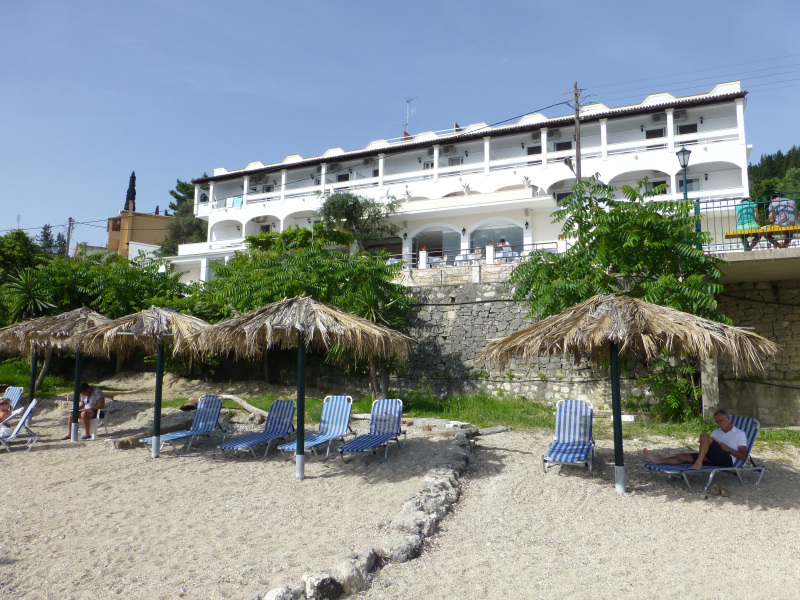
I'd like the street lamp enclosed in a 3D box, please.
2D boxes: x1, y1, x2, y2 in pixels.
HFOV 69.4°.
[{"bbox_3d":[6.461,-2.310,13.078,0.380,2.400,0.380,-2,-6,24],"label":"street lamp"}]

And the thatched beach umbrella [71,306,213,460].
[{"bbox_3d":[-3.873,1.259,8.971,2.450,2.324,2.450,0,-5,0],"label":"thatched beach umbrella"}]

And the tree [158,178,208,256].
[{"bbox_3d":[-18.062,-6.613,48.846,5.000,7.500,5.000,0,-5,0],"label":"tree"}]

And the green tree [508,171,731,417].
[{"bbox_3d":[4.446,-0.080,11.761,4.455,4.990,3.600,0,-5,0],"label":"green tree"}]

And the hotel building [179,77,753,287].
[{"bbox_3d":[1.755,-5.228,39.531,38.064,9.900,11.700,-2,-6,24],"label":"hotel building"}]

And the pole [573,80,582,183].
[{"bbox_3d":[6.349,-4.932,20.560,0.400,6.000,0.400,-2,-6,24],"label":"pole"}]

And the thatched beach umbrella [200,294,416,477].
[{"bbox_3d":[-1.241,1.098,7.429,2.750,2.349,2.750,0,-5,0],"label":"thatched beach umbrella"}]

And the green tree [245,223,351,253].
[{"bbox_3d":[-5.761,-3.372,32.466,6.000,2.000,3.000,-2,-6,24],"label":"green tree"}]

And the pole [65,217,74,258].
[{"bbox_3d":[-21.995,-2.856,38.444,0.400,5.500,0.400,-2,-6,24],"label":"pole"}]

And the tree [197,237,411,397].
[{"bbox_3d":[-2.510,0.402,15.030,5.556,4.169,4.300,0,-5,0],"label":"tree"}]

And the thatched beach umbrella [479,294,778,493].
[{"bbox_3d":[2.591,1.065,6.729,3.400,2.270,3.300,0,-5,0],"label":"thatched beach umbrella"}]

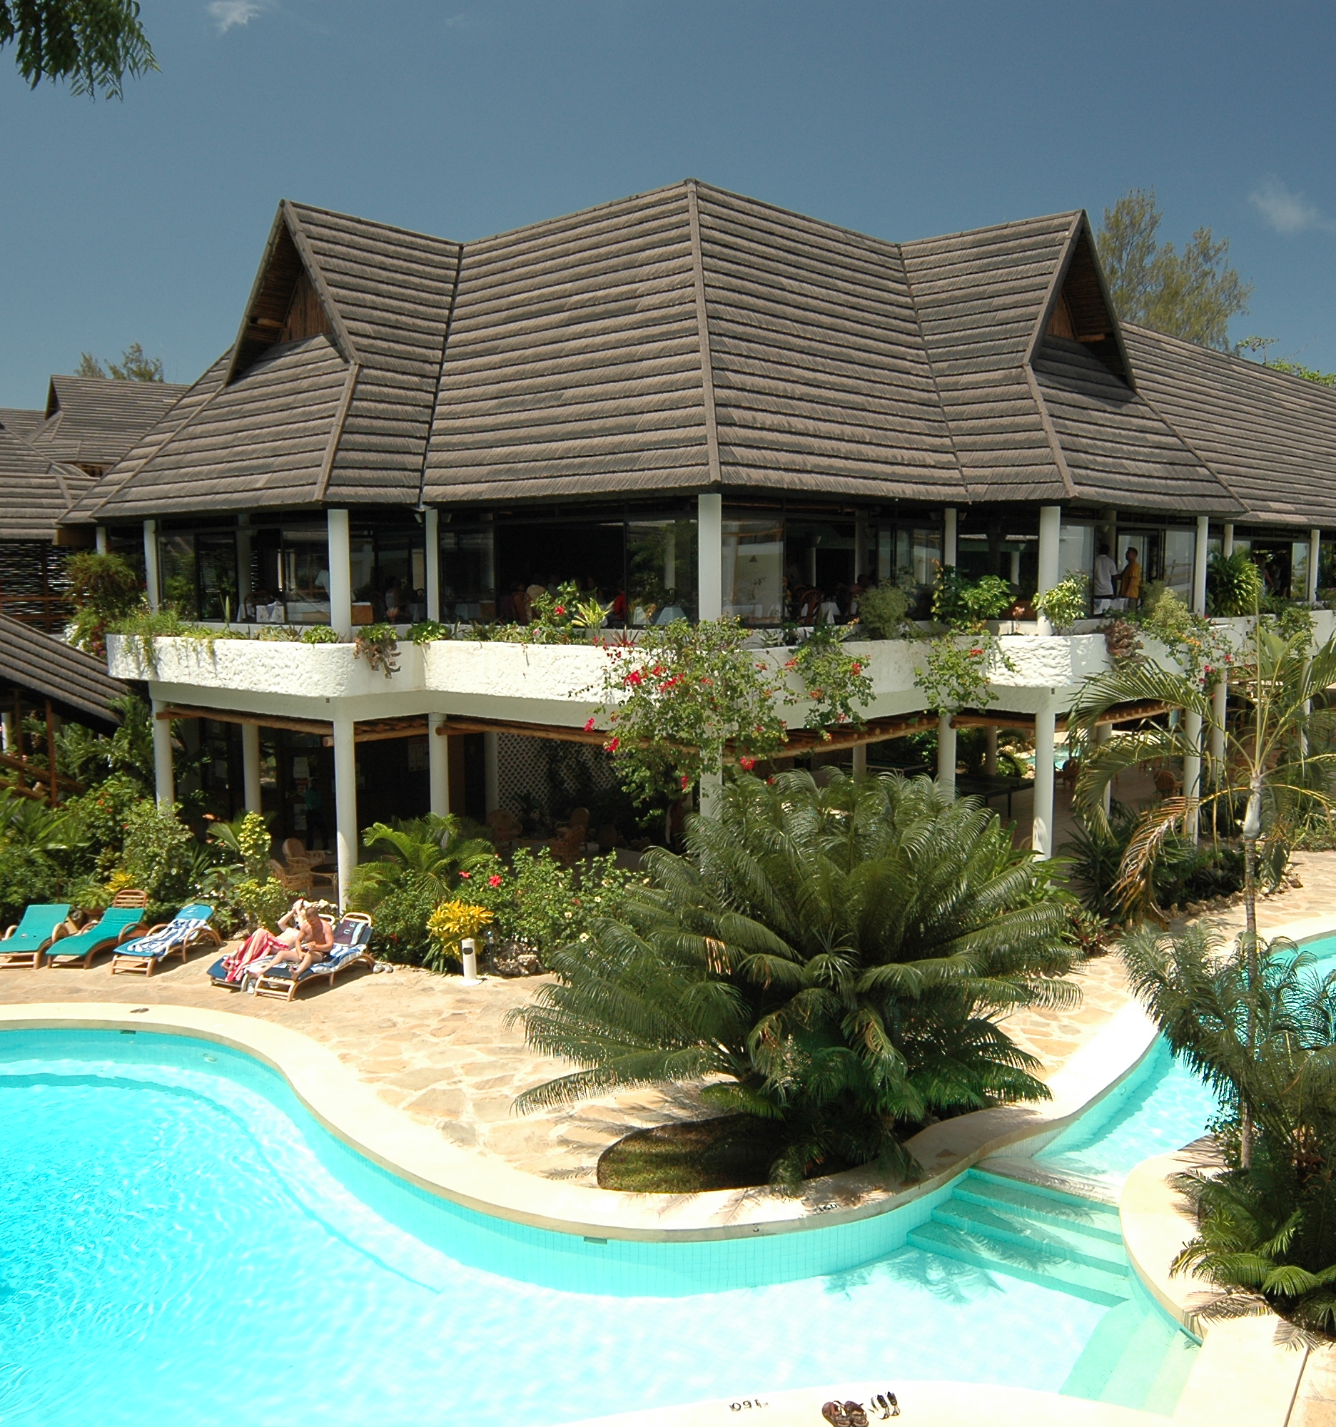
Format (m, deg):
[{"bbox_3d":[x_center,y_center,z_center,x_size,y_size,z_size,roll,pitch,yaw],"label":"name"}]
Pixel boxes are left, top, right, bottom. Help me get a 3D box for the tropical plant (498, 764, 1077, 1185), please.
[{"bbox_3d":[1.287,2.556,13.500,5.300,3.400,5.000,0,6,0],"label":"tropical plant"}]

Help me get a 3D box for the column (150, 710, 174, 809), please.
[{"bbox_3d":[-9.900,1.382,25.858,0.320,3.233,0.320,-6,8,-43],"label":"column"}]

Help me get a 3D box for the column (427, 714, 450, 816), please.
[{"bbox_3d":[-4.279,1.759,24.500,0.350,3.500,0.350,0,6,0],"label":"column"}]

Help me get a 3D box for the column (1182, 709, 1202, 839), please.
[{"bbox_3d":[11.596,1.210,29.000,0.350,3.400,0.350,0,6,0],"label":"column"}]

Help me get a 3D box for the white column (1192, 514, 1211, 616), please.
[{"bbox_3d":[10.730,-2.837,26.320,0.210,2.239,0.210,5,8,43],"label":"white column"}]

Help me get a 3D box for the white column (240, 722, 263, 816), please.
[{"bbox_3d":[-9.253,1.433,29.197,0.355,3.550,0.355,0,6,0],"label":"white column"}]

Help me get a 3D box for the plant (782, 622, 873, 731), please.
[{"bbox_3d":[2.346,-0.516,19.200,0.750,1.600,1.200,5,8,43],"label":"plant"}]

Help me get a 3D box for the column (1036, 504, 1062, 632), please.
[{"bbox_3d":[6.550,-2.385,22.506,0.350,2.289,0.350,5,8,43],"label":"column"}]

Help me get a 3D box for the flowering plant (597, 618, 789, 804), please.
[{"bbox_3d":[0.367,-0.038,19.801,2.750,2.750,1.700,0,6,0],"label":"flowering plant"}]

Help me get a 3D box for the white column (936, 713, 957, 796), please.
[{"bbox_3d":[4.957,1.545,23.284,0.310,3.233,0.310,5,8,43],"label":"white column"}]

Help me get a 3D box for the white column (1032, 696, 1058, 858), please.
[{"bbox_3d":[6.837,1.690,23.800,0.360,3.600,0.360,0,6,0],"label":"white column"}]

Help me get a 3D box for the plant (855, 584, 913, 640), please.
[{"bbox_3d":[3.667,-1.722,22.300,0.920,1.050,0.880,0,6,0],"label":"plant"}]

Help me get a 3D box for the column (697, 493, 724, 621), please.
[{"bbox_3d":[0.669,-2.214,20.481,0.360,2.383,0.360,0,6,0],"label":"column"}]

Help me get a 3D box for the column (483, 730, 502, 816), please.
[{"bbox_3d":[-4.031,1.235,30.000,0.320,3.400,0.320,0,6,0],"label":"column"}]

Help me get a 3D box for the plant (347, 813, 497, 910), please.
[{"bbox_3d":[-4.319,2.674,23.200,2.400,1.750,2.100,0,6,0],"label":"plant"}]

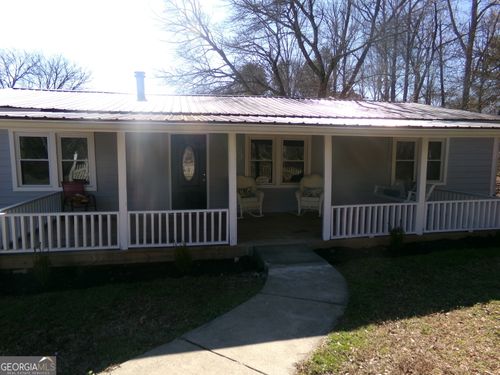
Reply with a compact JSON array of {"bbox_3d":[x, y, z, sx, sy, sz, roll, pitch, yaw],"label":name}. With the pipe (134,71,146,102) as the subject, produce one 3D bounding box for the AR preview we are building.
[{"bbox_3d":[-3.306,-3.069,10.548,0.310,0.909,0.310,-1,5,-11],"label":"pipe"}]

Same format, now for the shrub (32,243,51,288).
[{"bbox_3d":[-2.876,1.079,4.788,0.220,0.635,0.220,-1,5,-11],"label":"shrub"}]

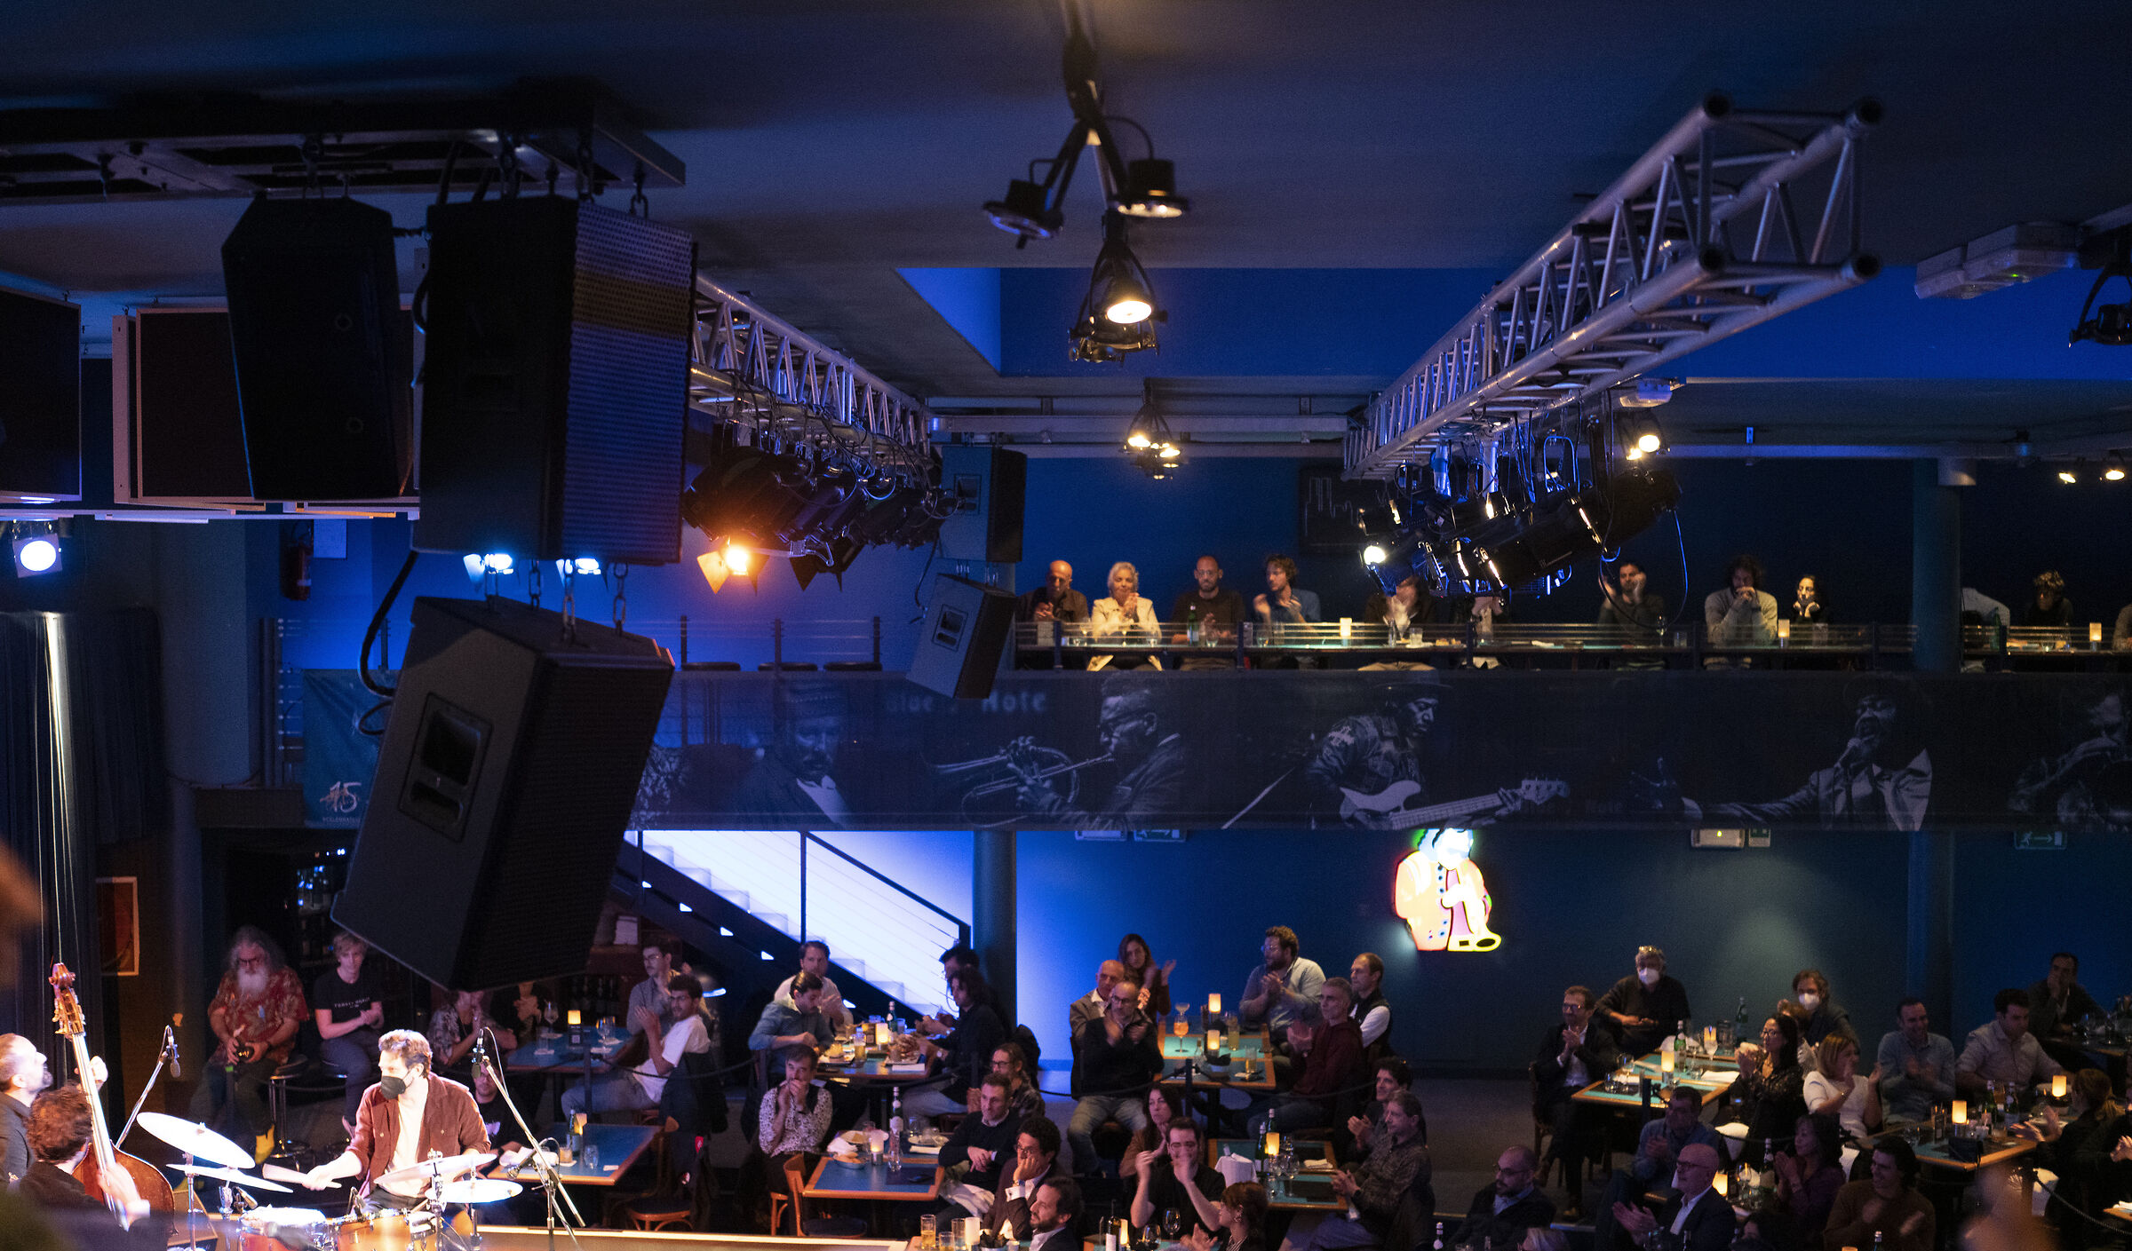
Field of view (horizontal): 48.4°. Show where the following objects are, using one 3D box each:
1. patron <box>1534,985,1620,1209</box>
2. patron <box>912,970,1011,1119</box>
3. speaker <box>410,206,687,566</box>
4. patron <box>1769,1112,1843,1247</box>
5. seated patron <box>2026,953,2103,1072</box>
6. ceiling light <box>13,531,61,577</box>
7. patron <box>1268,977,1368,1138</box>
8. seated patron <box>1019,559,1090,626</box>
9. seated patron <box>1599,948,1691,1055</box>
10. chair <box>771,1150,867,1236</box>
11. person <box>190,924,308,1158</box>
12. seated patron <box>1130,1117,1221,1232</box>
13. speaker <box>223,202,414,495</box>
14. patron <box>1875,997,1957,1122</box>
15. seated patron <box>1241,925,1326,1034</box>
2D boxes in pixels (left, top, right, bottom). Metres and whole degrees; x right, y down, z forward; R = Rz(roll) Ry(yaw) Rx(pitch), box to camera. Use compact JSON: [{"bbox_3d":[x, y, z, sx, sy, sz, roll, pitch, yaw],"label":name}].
[{"bbox_3d":[2.997,2.790,14.000,0.560,1.280,0.800,1,2,27],"label":"patron"},{"bbox_3d":[-0.674,2.814,14.873,0.760,1.270,0.520,0,1,-12],"label":"patron"},{"bbox_3d":[-0.924,-0.421,4.197,0.357,0.605,0.391,4,2,23],"label":"speaker"},{"bbox_3d":[3.412,2.960,11.225,0.780,1.230,0.500,-1,2,-45],"label":"patron"},{"bbox_3d":[6.092,2.646,14.228,0.550,1.300,0.800,0,2,-6],"label":"seated patron"},{"bbox_3d":[-4.688,-0.330,10.800,0.220,0.210,0.250,0,23,-19],"label":"ceiling light"},{"bbox_3d":[1.496,2.823,14.523,0.780,1.270,0.540,-1,2,-22],"label":"patron"},{"bbox_3d":[-0.091,0.223,15.414,0.540,1.280,0.780,0,2,9],"label":"seated patron"},{"bbox_3d":[3.524,2.614,14.328,0.580,1.290,0.800,0,2,9],"label":"seated patron"},{"bbox_3d":[-1.323,3.297,12.934,0.500,0.840,0.440,0,1,12],"label":"chair"},{"bbox_3d":[-4.941,2.609,14.300,0.680,1.560,0.820,0,2,-6],"label":"person"},{"bbox_3d":[0.576,3.248,12.500,0.540,1.270,0.800,0,2,0],"label":"seated patron"},{"bbox_3d":[-1.387,-0.515,4.400,0.290,0.480,0.320,0,25,-8],"label":"speaker"},{"bbox_3d":[4.809,2.790,13.400,0.520,1.310,0.800,0,2,12],"label":"patron"},{"bbox_3d":[1.230,2.540,14.580,0.600,1.340,0.820,1,2,37],"label":"seated patron"}]

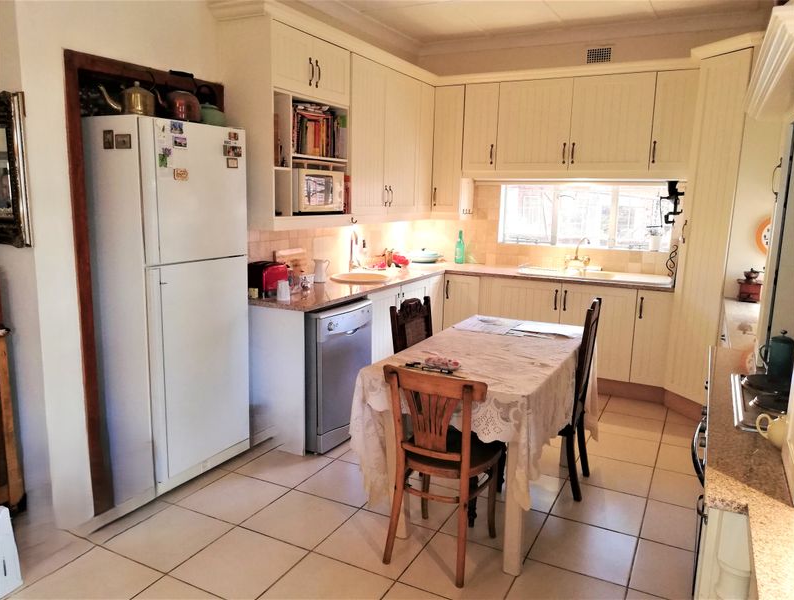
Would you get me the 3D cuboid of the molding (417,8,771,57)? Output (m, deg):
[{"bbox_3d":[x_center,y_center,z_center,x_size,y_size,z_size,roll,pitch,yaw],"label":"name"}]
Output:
[{"bbox_3d":[1.441,-2.209,4.973,2.815,0.130,0.120,6,11,27],"label":"molding"}]

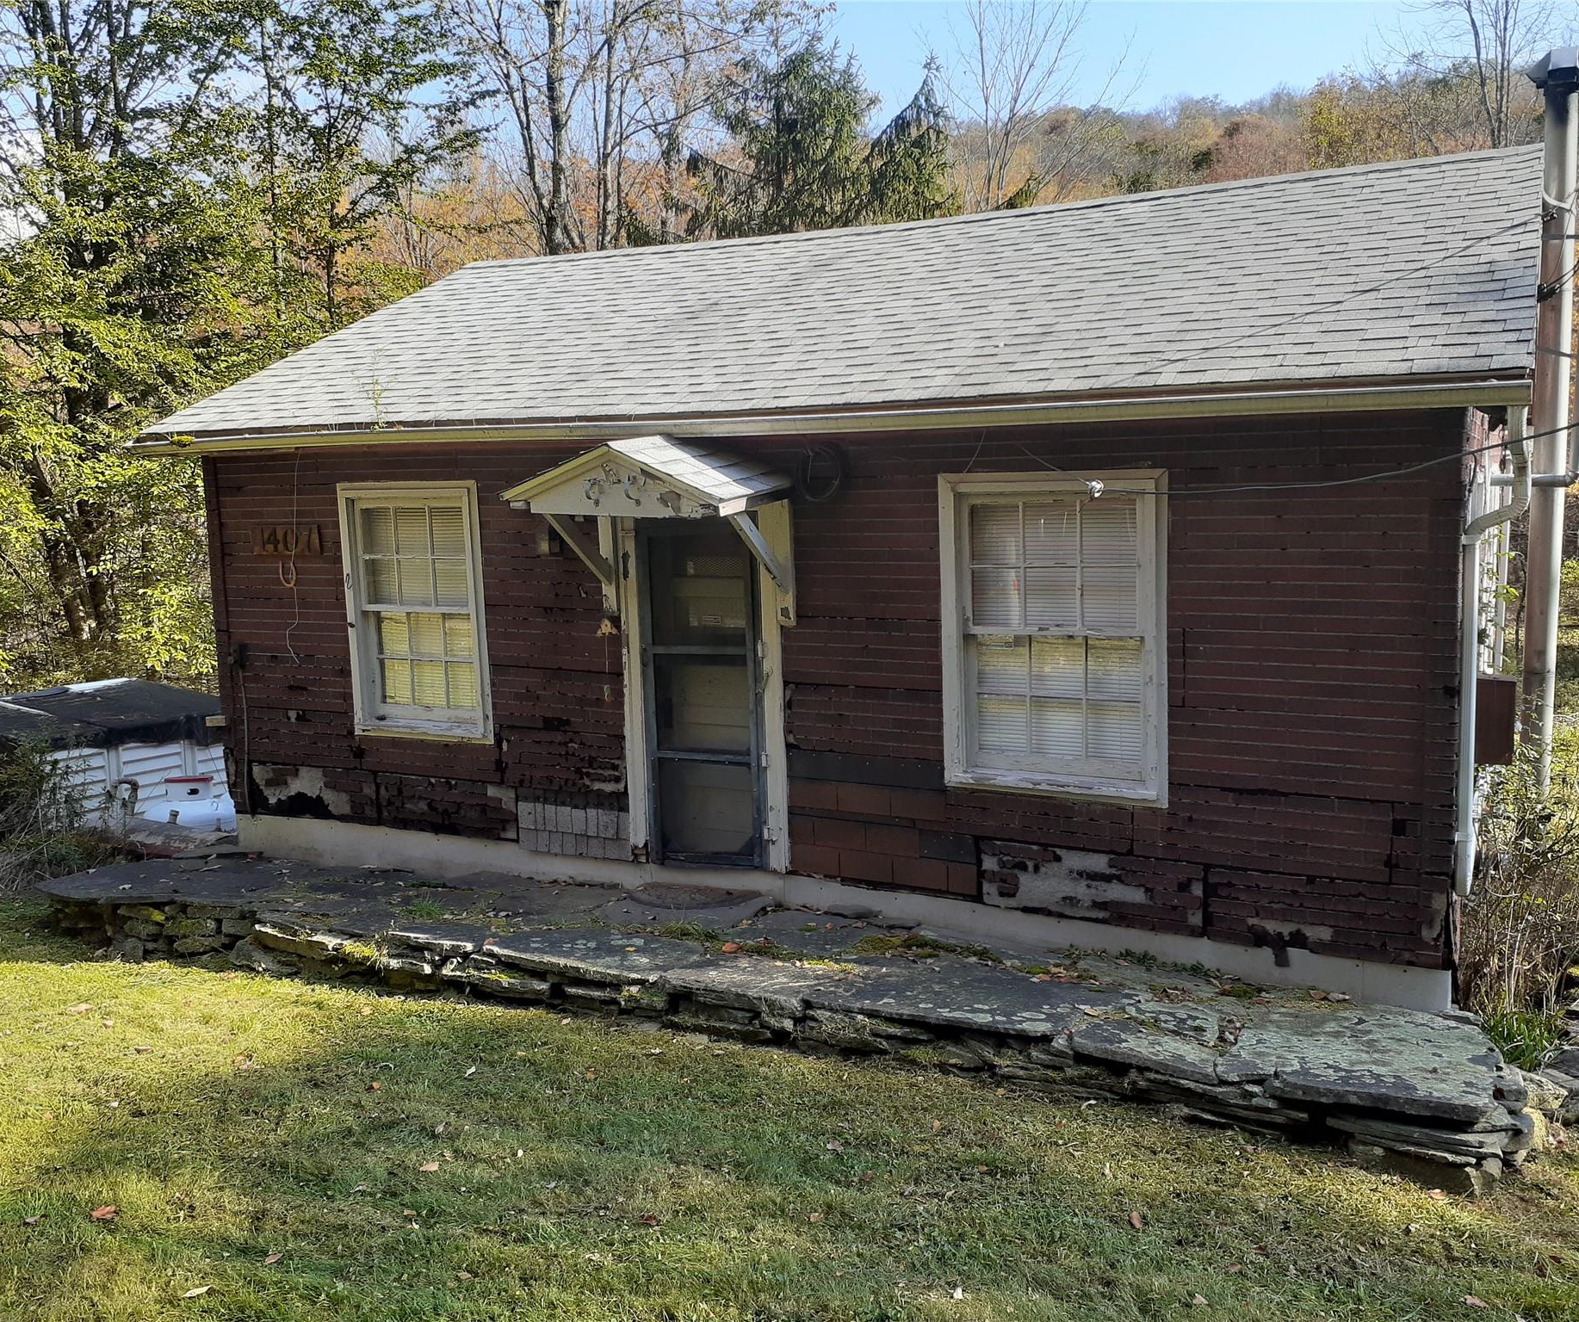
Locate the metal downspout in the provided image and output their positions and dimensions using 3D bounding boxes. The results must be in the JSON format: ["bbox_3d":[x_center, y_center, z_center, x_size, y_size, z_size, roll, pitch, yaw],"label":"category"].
[{"bbox_3d":[2.891,0.017,5.684,0.210,2.090,0.430,3,10,26],"label":"metal downspout"}]

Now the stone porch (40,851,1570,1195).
[{"bbox_3d":[-0.676,1.640,7.238,8.220,0.360,1.190,3,10,26],"label":"stone porch"}]

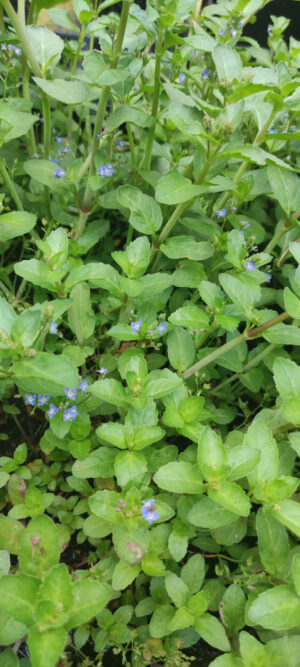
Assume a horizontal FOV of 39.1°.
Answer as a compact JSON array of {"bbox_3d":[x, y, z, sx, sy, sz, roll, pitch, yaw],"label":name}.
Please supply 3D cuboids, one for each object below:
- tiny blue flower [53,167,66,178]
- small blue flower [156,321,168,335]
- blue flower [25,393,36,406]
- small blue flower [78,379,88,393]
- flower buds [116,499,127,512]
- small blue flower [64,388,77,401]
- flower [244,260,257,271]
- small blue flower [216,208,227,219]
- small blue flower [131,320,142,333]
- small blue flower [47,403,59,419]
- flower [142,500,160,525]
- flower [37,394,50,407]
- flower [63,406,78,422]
[{"bbox_3d":[-0.092,-0.164,0.430,0.012,0.011,0.006,-13,2,-13],"label":"tiny blue flower"},{"bbox_3d":[0.010,-0.004,0.345,0.009,0.005,0.011,2,79,2],"label":"small blue flower"},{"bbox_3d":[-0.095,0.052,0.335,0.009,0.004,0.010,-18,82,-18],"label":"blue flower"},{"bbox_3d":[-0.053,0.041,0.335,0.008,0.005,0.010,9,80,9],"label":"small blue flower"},{"bbox_3d":[-0.020,0.122,0.300,0.007,0.006,0.007,0,45,0],"label":"flower buds"},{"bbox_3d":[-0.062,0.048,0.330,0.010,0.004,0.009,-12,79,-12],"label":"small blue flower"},{"bbox_3d":[0.088,-0.059,0.370,0.011,0.005,0.009,11,87,11],"label":"flower"},{"bbox_3d":[0.071,-0.119,0.420,0.010,0.010,0.005,12,5,12],"label":"small blue flower"},{"bbox_3d":[-0.011,-0.006,0.350,0.009,0.004,0.010,-7,84,-7],"label":"small blue flower"},{"bbox_3d":[-0.072,0.058,0.312,0.009,0.005,0.011,-15,74,-15],"label":"small blue flower"},{"bbox_3d":[0.001,0.111,0.262,0.011,0.005,0.016,0,61,0],"label":"flower"},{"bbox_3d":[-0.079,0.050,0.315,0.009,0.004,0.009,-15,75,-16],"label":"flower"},{"bbox_3d":[-0.058,0.059,0.312,0.012,0.006,0.012,-12,72,-13],"label":"flower"}]

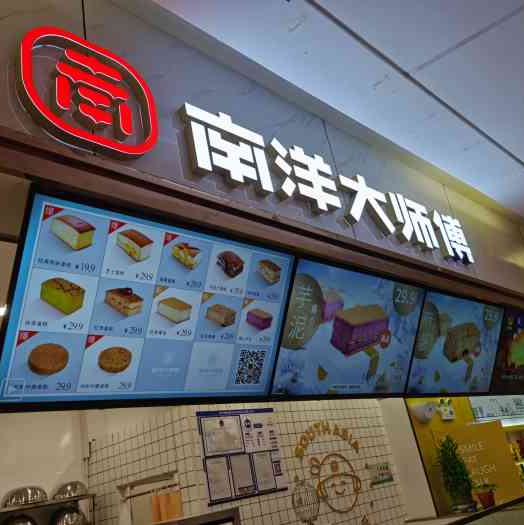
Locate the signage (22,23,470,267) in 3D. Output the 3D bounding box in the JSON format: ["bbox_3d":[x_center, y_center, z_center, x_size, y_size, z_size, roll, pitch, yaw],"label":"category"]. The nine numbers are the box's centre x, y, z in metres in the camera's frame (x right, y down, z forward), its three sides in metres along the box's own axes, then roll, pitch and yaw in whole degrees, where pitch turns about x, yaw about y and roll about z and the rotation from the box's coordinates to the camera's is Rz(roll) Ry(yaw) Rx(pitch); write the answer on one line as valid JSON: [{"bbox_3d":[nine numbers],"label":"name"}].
[{"bbox_3d":[0.266,-0.315,2.368,2.620,0.401,0.070,12,-32,-44],"label":"signage"}]

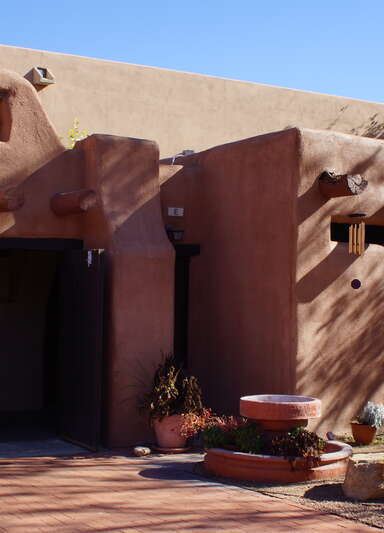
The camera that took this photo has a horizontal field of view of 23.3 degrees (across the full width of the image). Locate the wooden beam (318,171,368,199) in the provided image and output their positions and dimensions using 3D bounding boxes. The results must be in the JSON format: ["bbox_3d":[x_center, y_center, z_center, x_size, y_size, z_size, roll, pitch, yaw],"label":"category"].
[{"bbox_3d":[1.706,-0.917,10.698,0.230,0.230,0.600,2,-4,-28],"label":"wooden beam"}]

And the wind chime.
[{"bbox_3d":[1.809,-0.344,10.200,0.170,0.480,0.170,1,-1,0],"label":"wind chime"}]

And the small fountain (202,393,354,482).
[{"bbox_3d":[0.789,1.520,8.483,1.330,0.650,1.330,1,-1,5],"label":"small fountain"}]

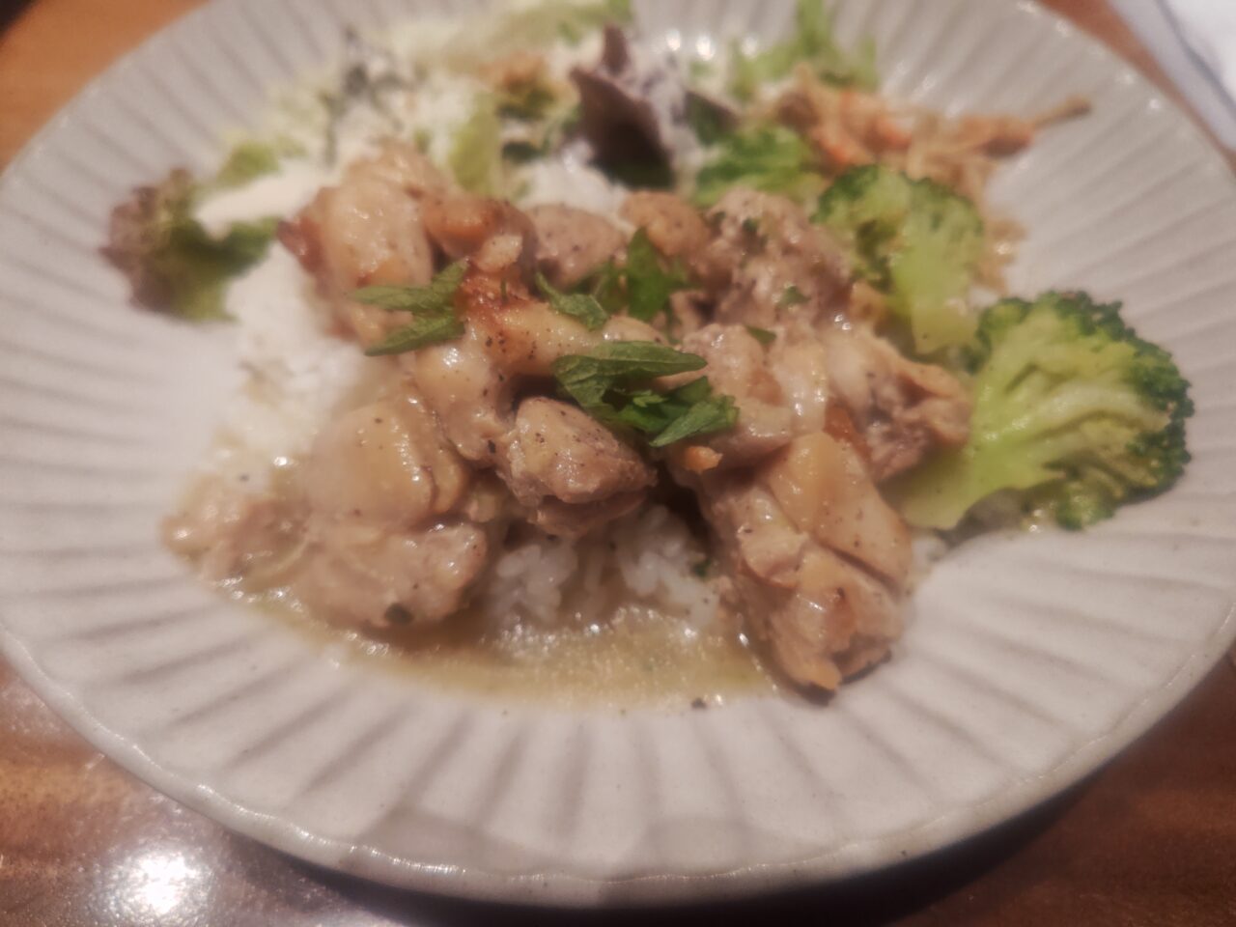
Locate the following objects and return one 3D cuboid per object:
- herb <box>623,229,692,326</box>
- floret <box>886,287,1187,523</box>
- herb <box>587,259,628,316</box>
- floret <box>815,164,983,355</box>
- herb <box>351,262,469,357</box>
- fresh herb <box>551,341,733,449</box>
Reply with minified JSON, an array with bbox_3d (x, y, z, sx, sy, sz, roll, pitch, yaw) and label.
[{"bbox_3d":[0.007,-0.033,0.145,0.011,0.009,0.015,0,56,1],"label":"herb"},{"bbox_3d":[0.070,-0.009,0.135,0.048,0.027,0.039,-23,59,-5],"label":"floret"},{"bbox_3d":[-0.002,-0.031,0.143,0.007,0.006,0.009,0,56,1],"label":"herb"},{"bbox_3d":[0.054,-0.039,0.156,0.031,0.024,0.039,-9,67,-5],"label":"floret"},{"bbox_3d":[-0.035,-0.025,0.137,0.020,0.007,0.017,0,56,1],"label":"herb"},{"bbox_3d":[0.004,-0.010,0.123,0.027,0.009,0.015,0,56,1],"label":"fresh herb"}]

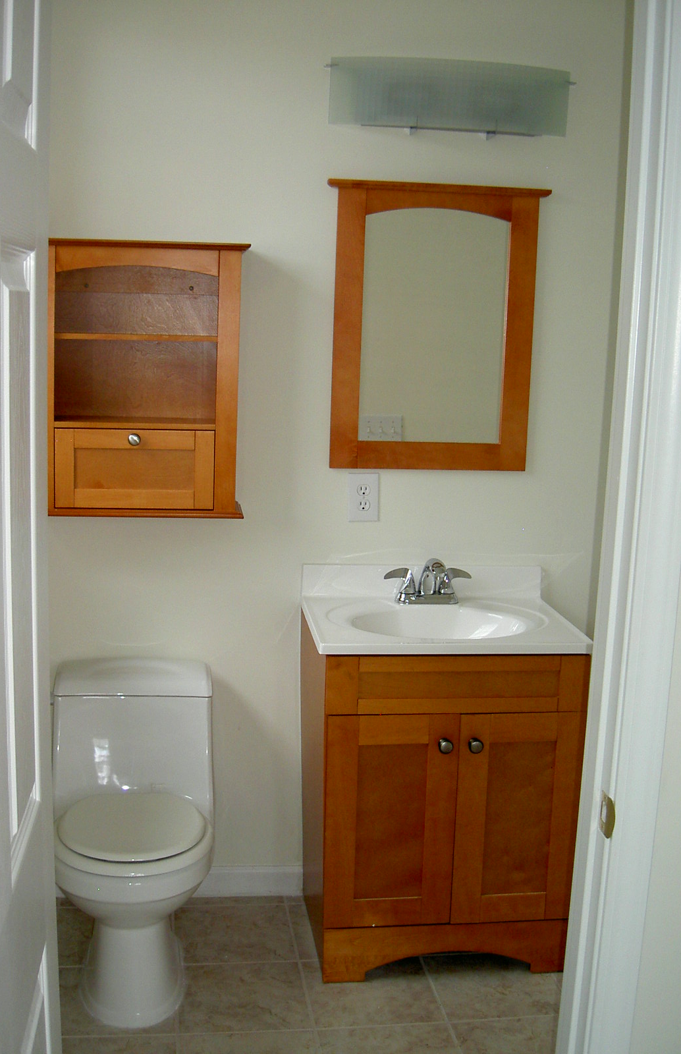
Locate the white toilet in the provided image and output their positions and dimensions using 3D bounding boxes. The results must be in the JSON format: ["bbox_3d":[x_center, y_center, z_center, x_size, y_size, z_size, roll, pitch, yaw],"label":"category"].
[{"bbox_3d":[-0.489,0.711,2.790,0.392,0.700,0.660,0,10,-8],"label":"white toilet"}]

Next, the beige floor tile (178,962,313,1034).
[{"bbox_3d":[-0.224,1.078,2.714,0.300,0.010,0.300,0,10,-8],"label":"beige floor tile"}]

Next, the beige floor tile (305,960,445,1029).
[{"bbox_3d":[0.070,1.081,2.754,0.300,0.010,0.300,0,10,-8],"label":"beige floor tile"}]

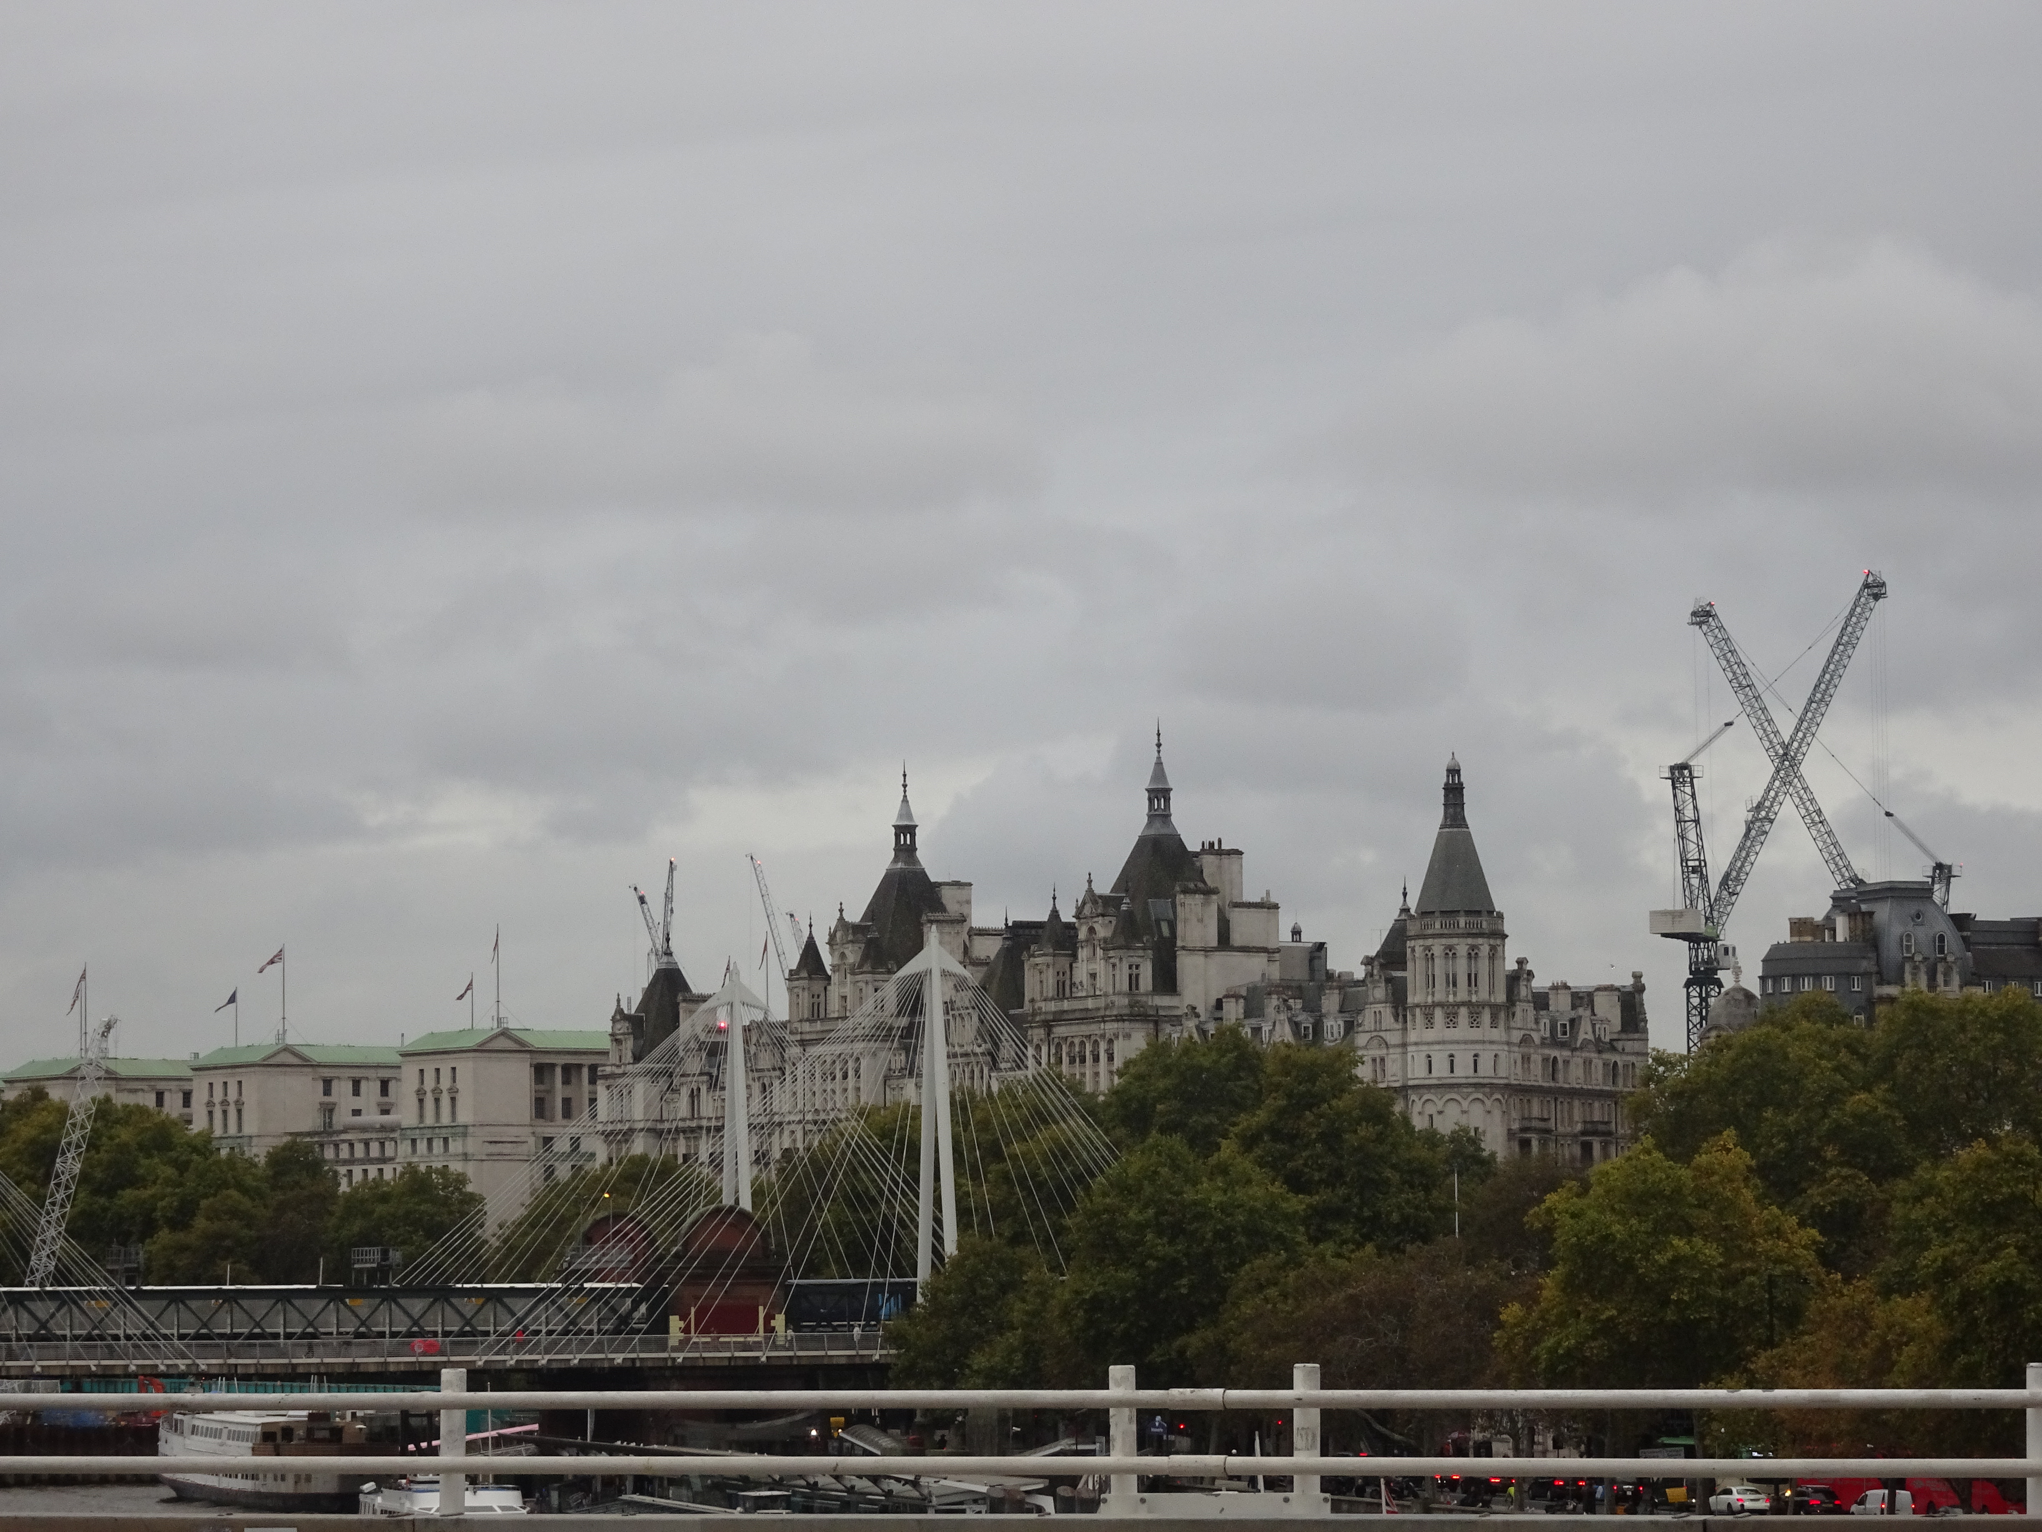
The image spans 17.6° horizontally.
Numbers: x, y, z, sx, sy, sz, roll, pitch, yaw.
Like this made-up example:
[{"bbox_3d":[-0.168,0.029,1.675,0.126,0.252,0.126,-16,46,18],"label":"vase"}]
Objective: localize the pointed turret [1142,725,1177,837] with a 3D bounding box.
[{"bbox_3d":[11.905,1.234,568.000,2.750,9.800,2.750,2,-5,-27],"label":"pointed turret"}]

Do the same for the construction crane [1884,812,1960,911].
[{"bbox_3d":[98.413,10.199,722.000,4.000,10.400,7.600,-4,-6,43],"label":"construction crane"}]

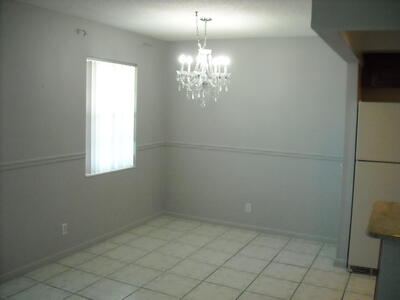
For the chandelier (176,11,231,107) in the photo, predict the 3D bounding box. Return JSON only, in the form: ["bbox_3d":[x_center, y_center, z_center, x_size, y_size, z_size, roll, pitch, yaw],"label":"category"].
[{"bbox_3d":[0.047,-0.876,4.104,0.560,0.890,0.560,2,6,0],"label":"chandelier"}]

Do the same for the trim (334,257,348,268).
[{"bbox_3d":[1.409,1.123,4.026,0.125,0.095,0.020,5,7,26],"label":"trim"}]

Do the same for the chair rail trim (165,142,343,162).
[{"bbox_3d":[0.605,0.010,5.199,2.430,0.055,0.025,5,7,26],"label":"chair rail trim"}]

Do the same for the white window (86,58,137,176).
[{"bbox_3d":[-1.017,-0.382,4.652,0.090,1.250,0.910,5,7,26],"label":"white window"}]

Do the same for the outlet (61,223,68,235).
[{"bbox_3d":[-1.364,0.794,4.077,0.012,0.115,0.072,5,7,26],"label":"outlet"}]

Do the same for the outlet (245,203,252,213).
[{"bbox_3d":[0.631,0.752,5.262,0.072,0.115,0.012,5,7,26],"label":"outlet"}]

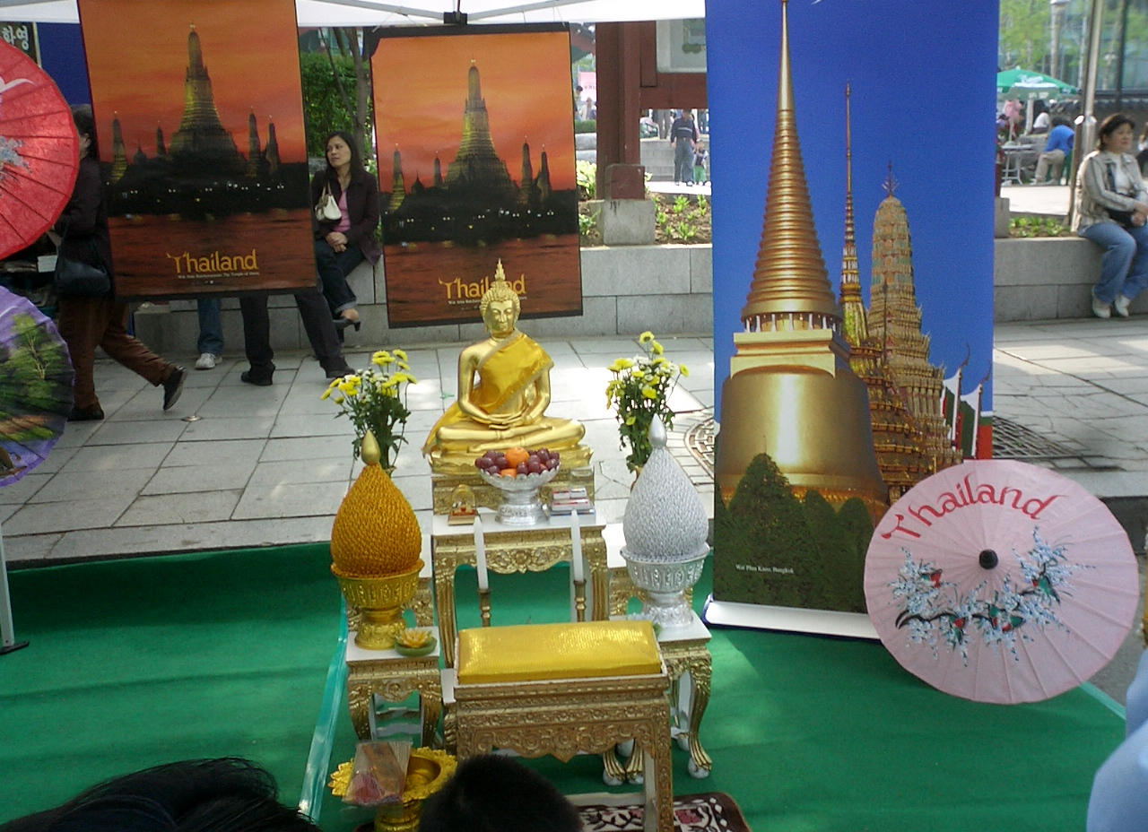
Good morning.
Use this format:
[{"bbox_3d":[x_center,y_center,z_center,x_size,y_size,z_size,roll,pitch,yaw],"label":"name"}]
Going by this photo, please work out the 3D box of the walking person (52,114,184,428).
[{"bbox_3d":[-2.289,-0.768,6.142,0.620,1.560,0.500,-3,13,-8],"label":"walking person"}]

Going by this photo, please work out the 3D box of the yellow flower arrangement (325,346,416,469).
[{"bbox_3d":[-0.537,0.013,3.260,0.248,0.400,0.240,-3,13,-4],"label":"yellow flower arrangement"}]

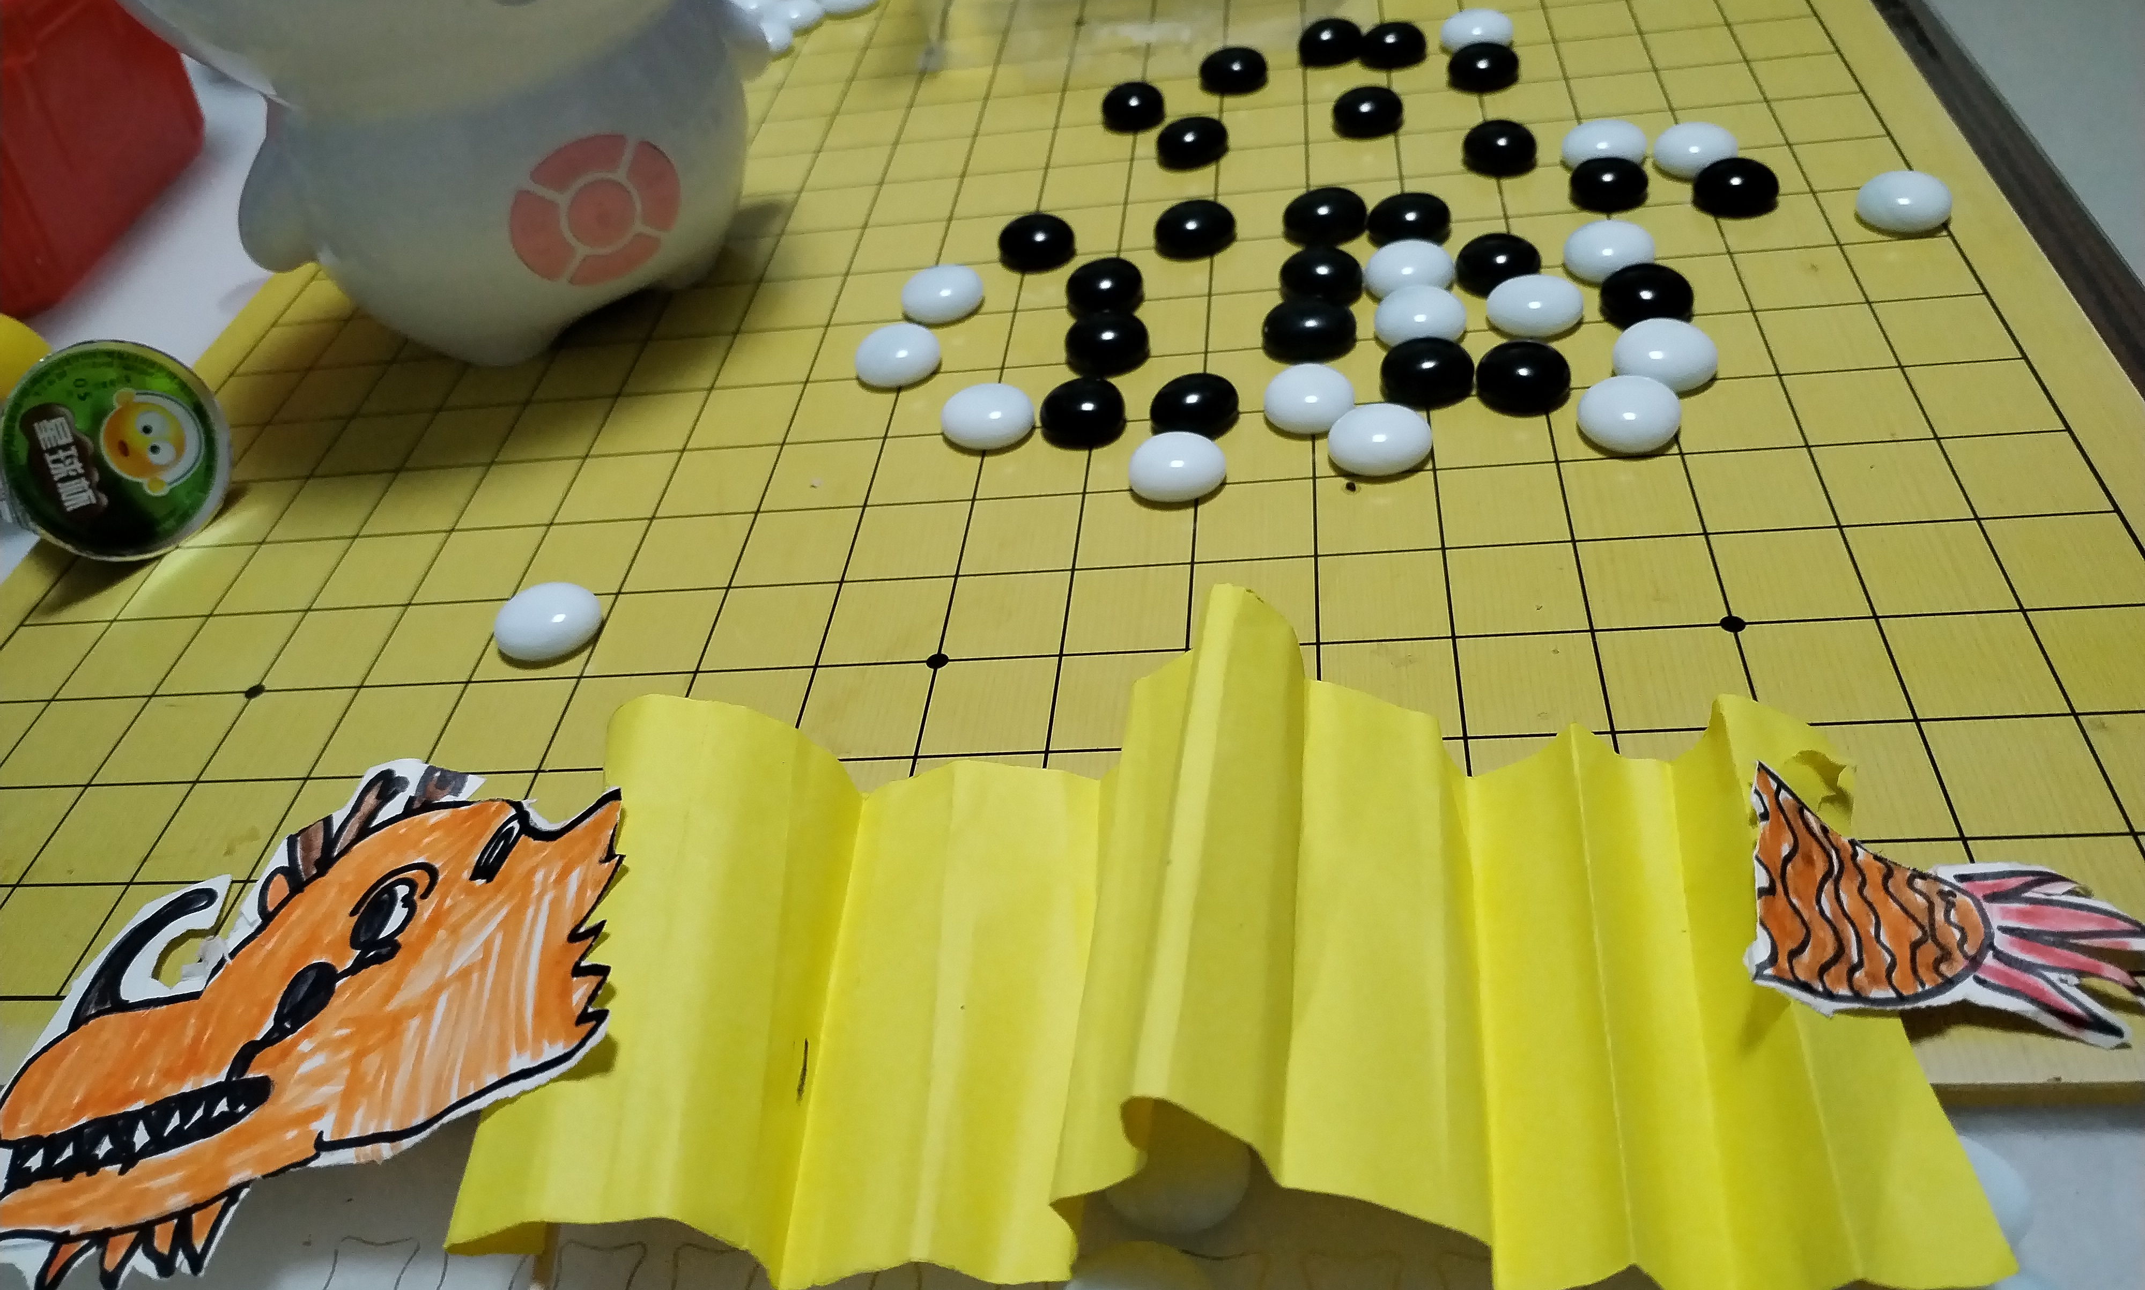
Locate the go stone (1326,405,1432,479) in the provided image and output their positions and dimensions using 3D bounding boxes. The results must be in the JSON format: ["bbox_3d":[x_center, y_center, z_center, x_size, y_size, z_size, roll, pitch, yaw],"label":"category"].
[{"bbox_3d":[0.061,-0.041,0.323,0.020,0.010,0.020,-3,43,10],"label":"go stone"}]

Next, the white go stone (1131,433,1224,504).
[{"bbox_3d":[0.021,-0.036,0.326,0.020,0.010,0.020,-3,43,10],"label":"white go stone"}]

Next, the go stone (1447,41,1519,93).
[{"bbox_3d":[0.111,-0.156,0.433,0.018,0.010,0.018,-3,43,10],"label":"go stone"}]

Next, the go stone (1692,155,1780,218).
[{"bbox_3d":[0.152,-0.105,0.368,0.018,0.010,0.018,-3,43,10],"label":"go stone"}]

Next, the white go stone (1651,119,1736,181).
[{"bbox_3d":[0.148,-0.118,0.383,0.019,0.010,0.019,-3,43,10],"label":"white go stone"}]

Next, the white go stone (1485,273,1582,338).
[{"bbox_3d":[0.098,-0.072,0.343,0.020,0.009,0.020,-3,43,10],"label":"white go stone"}]

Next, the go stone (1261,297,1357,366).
[{"bbox_3d":[0.051,-0.068,0.348,0.020,0.011,0.020,-3,43,9],"label":"go stone"}]

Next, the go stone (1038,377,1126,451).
[{"bbox_3d":[0.002,-0.049,0.338,0.019,0.011,0.019,-3,43,9],"label":"go stone"}]

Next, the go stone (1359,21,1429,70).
[{"bbox_3d":[0.091,-0.170,0.457,0.020,0.010,0.020,-3,43,10],"label":"go stone"}]

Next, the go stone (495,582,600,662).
[{"bbox_3d":[-0.104,-0.005,0.319,0.020,0.010,0.020,-3,43,10],"label":"go stone"}]

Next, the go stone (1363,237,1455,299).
[{"bbox_3d":[0.076,-0.085,0.362,0.020,0.009,0.020,-3,43,10],"label":"go stone"}]

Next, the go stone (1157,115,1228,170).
[{"bbox_3d":[0.032,-0.133,0.425,0.019,0.010,0.019,-3,43,10],"label":"go stone"}]

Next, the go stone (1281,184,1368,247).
[{"bbox_3d":[0.061,-0.103,0.386,0.019,0.010,0.019,-3,43,10],"label":"go stone"}]

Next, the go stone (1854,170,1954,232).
[{"bbox_3d":[0.182,-0.097,0.352,0.020,0.010,0.020,-3,43,9],"label":"go stone"}]

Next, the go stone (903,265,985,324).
[{"bbox_3d":[-0.031,-0.084,0.384,0.020,0.009,0.020,-3,43,10],"label":"go stone"}]

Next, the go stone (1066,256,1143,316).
[{"bbox_3d":[0.008,-0.085,0.376,0.019,0.010,0.019,-3,43,10],"label":"go stone"}]

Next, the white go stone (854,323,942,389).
[{"bbox_3d":[-0.040,-0.066,0.367,0.020,0.009,0.020,-3,43,10],"label":"white go stone"}]

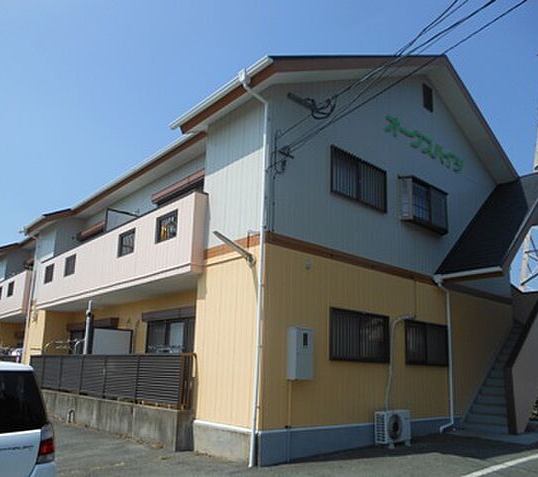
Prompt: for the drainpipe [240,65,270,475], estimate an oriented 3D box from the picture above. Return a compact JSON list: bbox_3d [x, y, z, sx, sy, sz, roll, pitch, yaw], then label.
[{"bbox_3d":[-0.325,0.154,6.964,0.580,6.074,0.137,15,-20,-39],"label":"drainpipe"}]

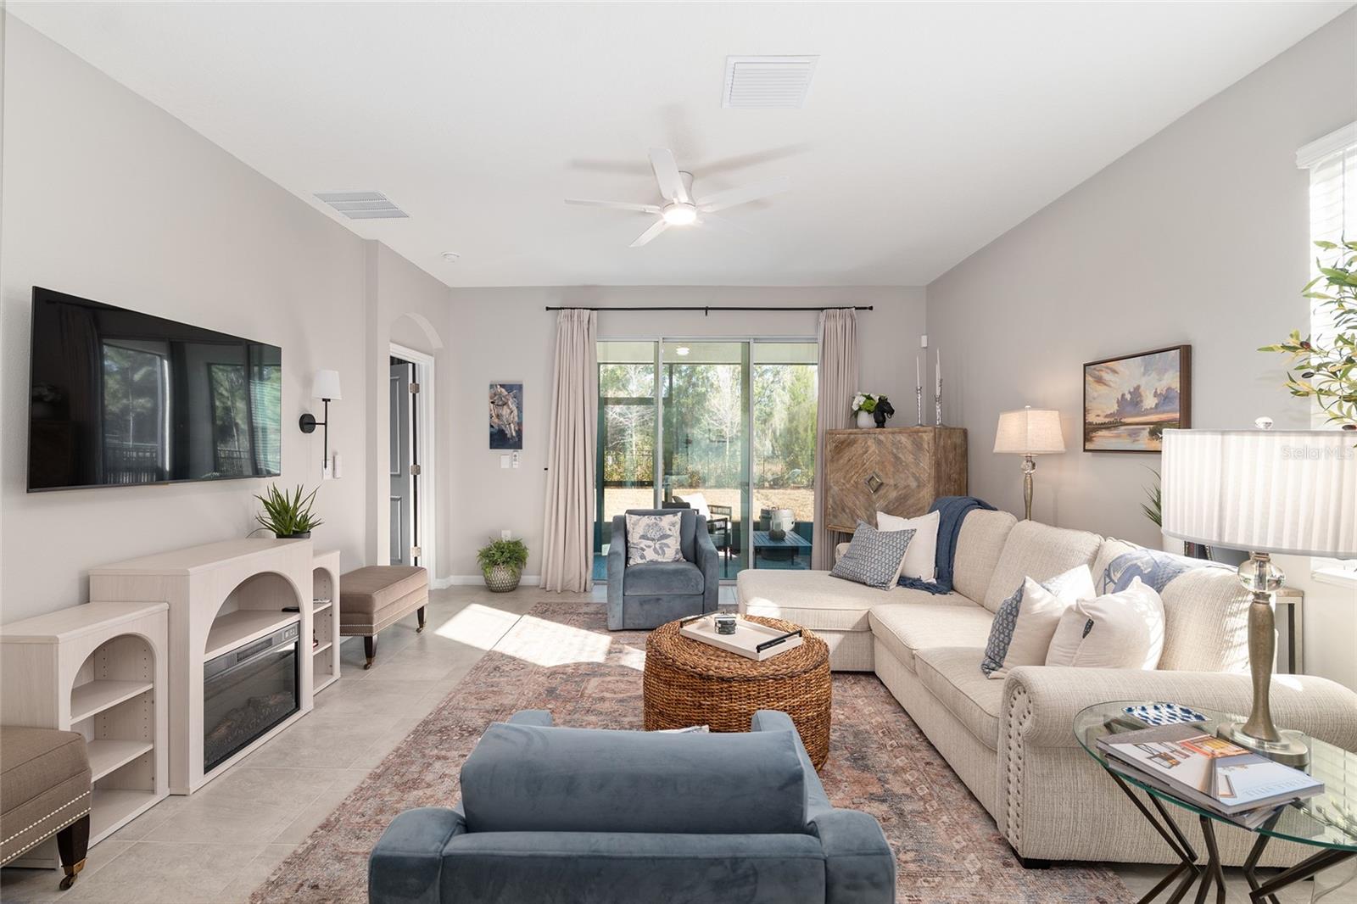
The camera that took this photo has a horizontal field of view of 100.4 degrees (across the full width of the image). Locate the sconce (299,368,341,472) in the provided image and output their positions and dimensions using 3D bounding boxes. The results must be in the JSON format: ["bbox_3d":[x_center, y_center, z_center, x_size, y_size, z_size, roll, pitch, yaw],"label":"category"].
[{"bbox_3d":[-2.263,-0.204,3.594,0.215,0.635,0.160,0,0,0],"label":"sconce"}]

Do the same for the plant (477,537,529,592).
[{"bbox_3d":[-1.616,1.038,5.240,0.460,0.490,0.420,0,1,1],"label":"plant"}]

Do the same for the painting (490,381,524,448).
[{"bbox_3d":[-1.652,-0.342,5.419,0.318,0.635,0.035,0,1,1],"label":"painting"}]

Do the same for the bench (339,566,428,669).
[{"bbox_3d":[-2.030,1.075,3.745,0.450,0.460,0.760,0,0,0],"label":"bench"}]

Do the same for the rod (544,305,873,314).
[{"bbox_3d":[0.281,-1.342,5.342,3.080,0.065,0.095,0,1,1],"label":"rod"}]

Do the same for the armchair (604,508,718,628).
[{"bbox_3d":[-0.143,0.886,4.530,0.810,0.820,0.830,0,0,-4],"label":"armchair"}]

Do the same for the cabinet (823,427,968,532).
[{"bbox_3d":[1.754,0.567,4.611,0.550,1.487,0.910,0,1,-41],"label":"cabinet"}]

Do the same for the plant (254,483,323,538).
[{"bbox_3d":[-2.105,0.380,3.060,0.320,0.385,0.330,0,0,0],"label":"plant"}]

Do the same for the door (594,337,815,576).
[{"bbox_3d":[0.271,0.087,5.550,2.620,2.430,0.120,0,0,0],"label":"door"}]

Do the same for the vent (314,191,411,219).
[{"bbox_3d":[-2.024,-1.571,3.628,0.450,0.020,0.420,0,1,1],"label":"vent"}]

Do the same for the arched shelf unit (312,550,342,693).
[{"bbox_3d":[-2.113,0.943,3.088,0.290,0.730,0.400,0,1,1],"label":"arched shelf unit"}]

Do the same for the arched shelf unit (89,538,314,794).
[{"bbox_3d":[-2.054,0.883,2.522,0.385,0.865,0.715,0,1,1],"label":"arched shelf unit"}]

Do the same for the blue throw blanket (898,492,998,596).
[{"bbox_3d":[1.846,0.605,3.880,0.570,0.570,0.600,0,0,0],"label":"blue throw blanket"}]

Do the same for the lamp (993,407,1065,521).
[{"bbox_3d":[2.064,0.118,3.330,0.270,0.770,0.320,0,1,1],"label":"lamp"}]

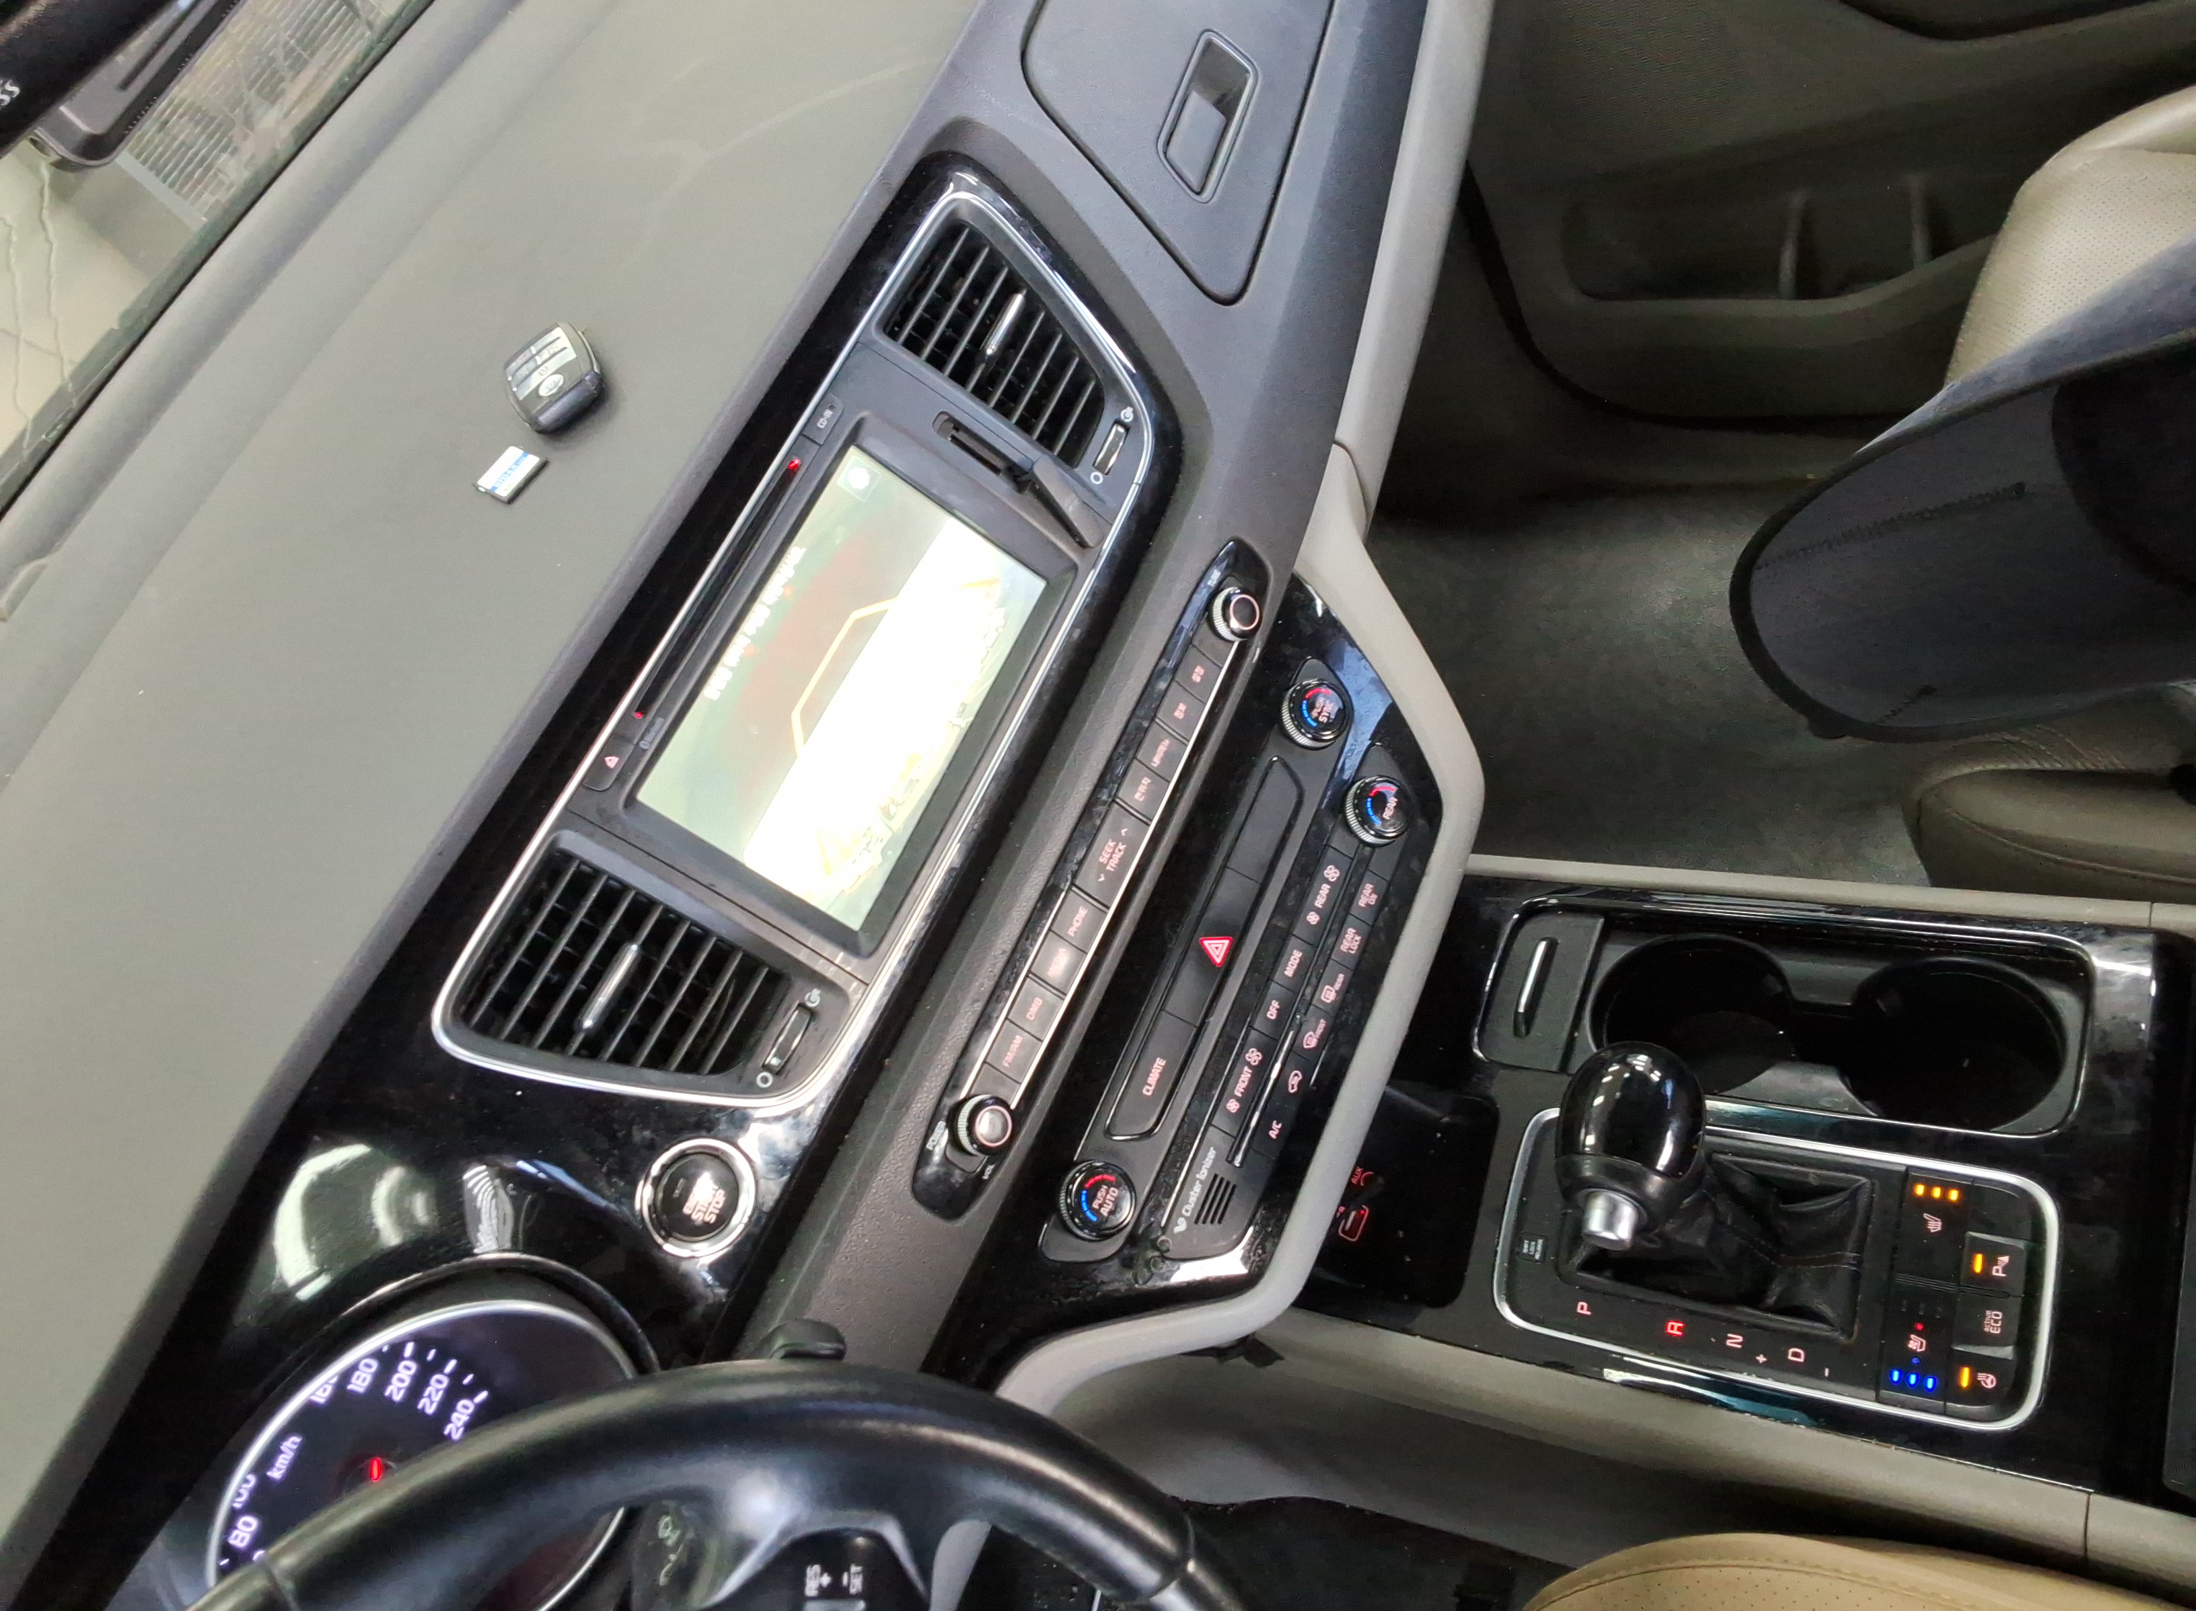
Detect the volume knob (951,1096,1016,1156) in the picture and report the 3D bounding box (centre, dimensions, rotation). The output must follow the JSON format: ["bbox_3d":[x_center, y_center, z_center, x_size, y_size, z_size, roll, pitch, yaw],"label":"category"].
[{"bbox_3d":[-0.046,0.132,0.731,0.025,0.025,0.016,-64,13,-22],"label":"volume knob"}]

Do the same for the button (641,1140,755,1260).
[{"bbox_3d":[-0.144,0.143,0.646,0.012,0.043,0.043,-22,38,62],"label":"button"}]

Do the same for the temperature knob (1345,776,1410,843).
[{"bbox_3d":[0.138,0.002,0.875,0.032,0.032,0.014,-64,11,-22],"label":"temperature knob"}]

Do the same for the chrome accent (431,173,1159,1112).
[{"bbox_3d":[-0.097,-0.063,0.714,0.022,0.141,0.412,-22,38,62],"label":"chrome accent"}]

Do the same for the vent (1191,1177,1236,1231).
[{"bbox_3d":[0.053,0.179,0.803,0.026,0.015,0.004,-64,11,-22],"label":"vent"}]

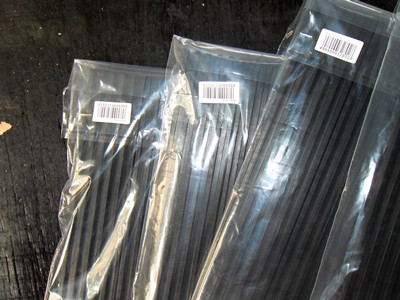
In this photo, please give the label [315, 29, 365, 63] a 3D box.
[{"bbox_3d":[0.128,-0.095,0.371,0.040,0.001,0.021,23,84,7],"label":"label"}]

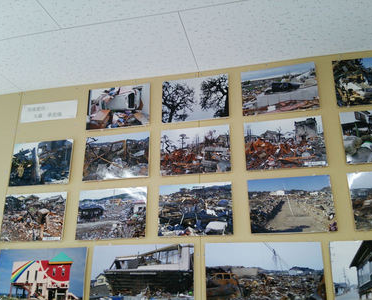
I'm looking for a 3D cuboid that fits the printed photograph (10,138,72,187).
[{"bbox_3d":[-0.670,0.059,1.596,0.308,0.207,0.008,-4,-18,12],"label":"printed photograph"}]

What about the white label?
[{"bbox_3d":[-0.664,-0.188,1.674,0.297,0.094,0.005,-4,-18,12],"label":"white label"}]

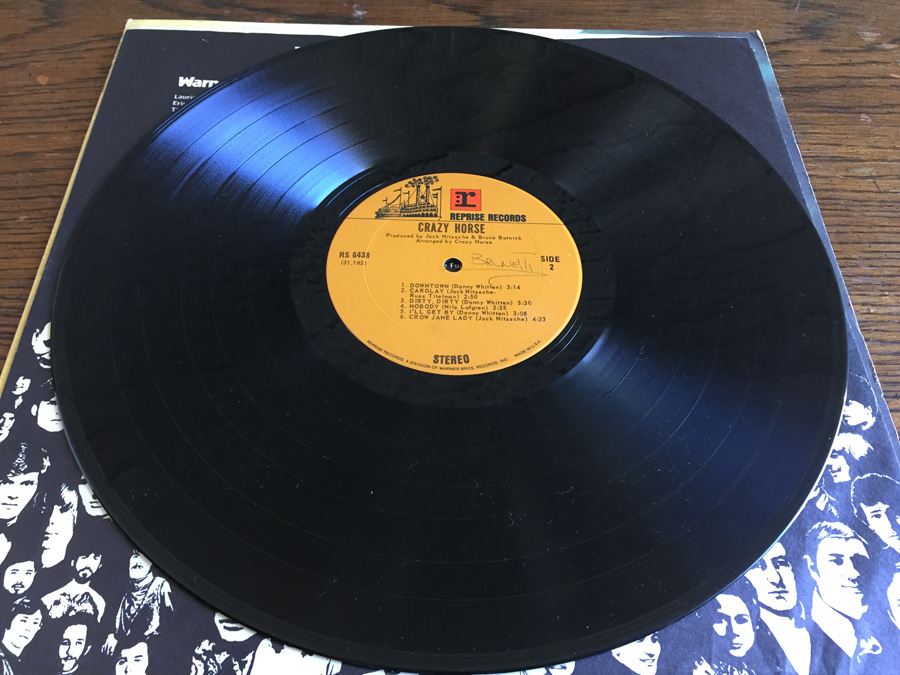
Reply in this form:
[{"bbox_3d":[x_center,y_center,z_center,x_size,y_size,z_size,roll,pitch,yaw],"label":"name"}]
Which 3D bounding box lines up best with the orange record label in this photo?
[{"bbox_3d":[0.002,-0.029,0.298,0.101,0.002,0.101,1,57,-1],"label":"orange record label"}]

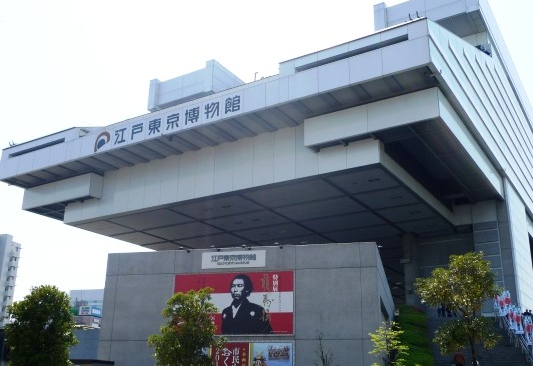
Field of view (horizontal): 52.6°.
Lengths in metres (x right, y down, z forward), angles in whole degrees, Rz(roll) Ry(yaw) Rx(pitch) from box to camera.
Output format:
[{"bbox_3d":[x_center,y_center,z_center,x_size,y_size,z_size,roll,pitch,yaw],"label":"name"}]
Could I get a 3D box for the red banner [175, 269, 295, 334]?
[{"bbox_3d":[-1.897,6.583,29.326,6.930,3.340,0.100,-4,-20,14],"label":"red banner"}]

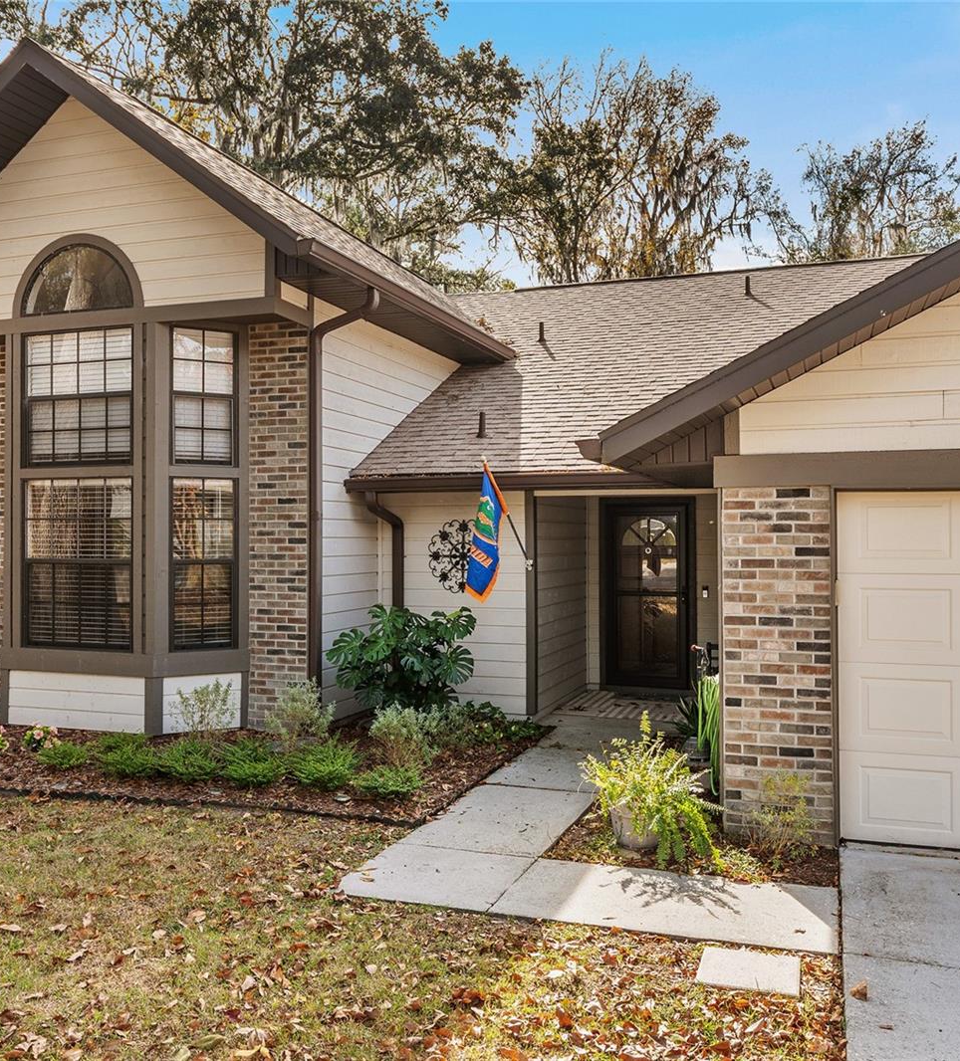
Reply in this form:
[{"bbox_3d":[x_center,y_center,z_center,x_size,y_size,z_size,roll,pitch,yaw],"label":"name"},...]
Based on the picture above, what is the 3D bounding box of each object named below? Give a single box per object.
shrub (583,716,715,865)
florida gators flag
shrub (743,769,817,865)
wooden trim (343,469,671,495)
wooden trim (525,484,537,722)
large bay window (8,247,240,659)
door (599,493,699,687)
[{"bbox_3d":[0.989,1.441,6.048,0.740,0.770,0.680,0,-1,19],"label":"shrub"},{"bbox_3d":[0.040,0.001,9.020,0.220,1.150,0.570,0,-1,31],"label":"florida gators flag"},{"bbox_3d":[1.667,1.560,5.895,0.400,0.500,0.380,0,-1,19],"label":"shrub"},{"bbox_3d":[0.223,-0.407,9.246,3.100,0.150,0.130,0,-1,19],"label":"wooden trim"},{"bbox_3d":[0.484,0.665,9.970,0.100,2.110,0.100,0,-1,19],"label":"wooden trim"},{"bbox_3d":[-3.307,-0.686,9.420,2.450,3.720,0.620,0,-1,19],"label":"large bay window"},{"bbox_3d":[1.847,0.678,11.677,1.050,2.110,0.100,0,-1,19],"label":"door"}]

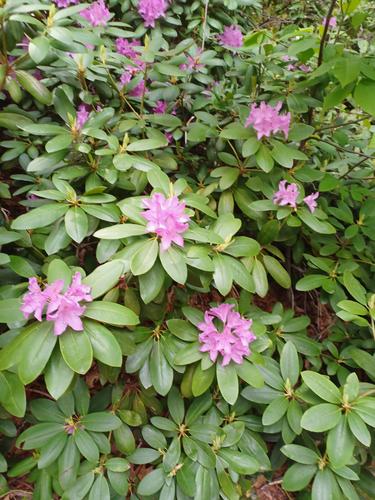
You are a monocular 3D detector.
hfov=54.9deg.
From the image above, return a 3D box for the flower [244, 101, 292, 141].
[{"bbox_3d":[0.277,-0.448,1.250,0.159,0.135,0.127,7,37,10],"label":"flower"}]

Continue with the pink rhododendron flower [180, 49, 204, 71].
[{"bbox_3d":[0.026,-0.976,1.850,0.123,0.104,0.111,0,36,1],"label":"pink rhododendron flower"}]

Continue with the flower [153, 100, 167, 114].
[{"bbox_3d":[-0.128,-0.651,1.650,0.064,0.064,0.058,-3,36,-3],"label":"flower"}]

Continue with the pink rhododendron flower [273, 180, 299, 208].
[{"bbox_3d":[0.321,-0.180,1.170,0.091,0.086,0.082,10,37,14],"label":"pink rhododendron flower"}]

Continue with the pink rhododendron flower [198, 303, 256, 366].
[{"bbox_3d":[0.091,0.192,0.820,0.132,0.132,0.118,6,36,8],"label":"pink rhododendron flower"}]

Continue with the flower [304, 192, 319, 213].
[{"bbox_3d":[0.402,-0.154,1.170,0.045,0.054,0.045,29,45,34],"label":"flower"}]

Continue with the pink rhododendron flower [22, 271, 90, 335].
[{"bbox_3d":[-0.261,0.109,0.720,0.144,0.122,0.115,-16,39,-21],"label":"pink rhododendron flower"}]

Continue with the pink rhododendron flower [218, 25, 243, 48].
[{"bbox_3d":[0.238,-1.183,2.000,0.133,0.126,0.120,3,36,5],"label":"pink rhododendron flower"}]

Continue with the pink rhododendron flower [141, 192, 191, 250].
[{"bbox_3d":[-0.057,-0.073,0.930,0.129,0.135,0.116,-2,36,-3],"label":"pink rhododendron flower"}]

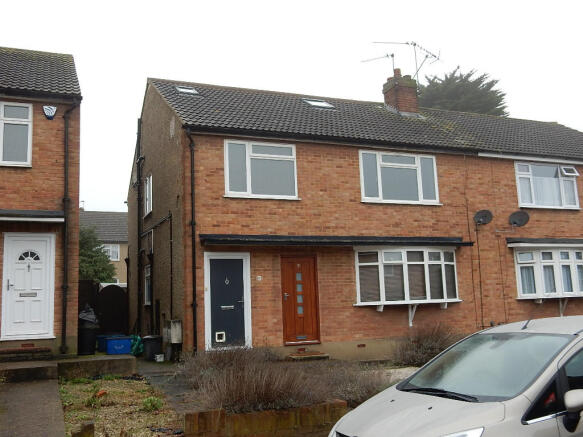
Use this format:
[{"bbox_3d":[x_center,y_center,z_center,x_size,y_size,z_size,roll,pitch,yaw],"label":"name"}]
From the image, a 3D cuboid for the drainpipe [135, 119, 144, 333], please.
[{"bbox_3d":[-4.559,0.291,18.204,0.120,6.850,0.120,1,-9,-23],"label":"drainpipe"}]

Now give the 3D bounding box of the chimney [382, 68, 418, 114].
[{"bbox_3d":[3.611,-4.188,20.186,0.900,1.620,0.880,1,-9,-24],"label":"chimney"}]

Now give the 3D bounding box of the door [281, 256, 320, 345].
[{"bbox_3d":[0.205,1.883,13.990,0.910,2.020,0.100,1,-9,-23],"label":"door"}]

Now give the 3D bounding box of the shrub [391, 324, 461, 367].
[{"bbox_3d":[3.281,3.006,14.499,1.720,0.950,0.950,1,-9,-23],"label":"shrub"}]

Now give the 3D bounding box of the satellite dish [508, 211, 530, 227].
[{"bbox_3d":[6.162,0.005,16.383,0.570,0.480,0.320,-7,-9,29],"label":"satellite dish"}]

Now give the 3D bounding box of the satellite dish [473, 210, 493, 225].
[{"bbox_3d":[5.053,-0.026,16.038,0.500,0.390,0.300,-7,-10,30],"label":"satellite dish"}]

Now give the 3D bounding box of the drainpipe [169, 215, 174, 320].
[{"bbox_3d":[-2.788,1.087,14.067,0.055,2.500,0.055,1,-9,-23],"label":"drainpipe"}]

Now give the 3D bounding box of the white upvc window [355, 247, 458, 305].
[{"bbox_3d":[2.997,1.425,15.015,3.050,1.330,0.440,1,-9,-24],"label":"white upvc window"}]

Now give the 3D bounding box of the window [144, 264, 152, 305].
[{"bbox_3d":[-3.886,1.842,16.672,0.120,1.100,1.150,1,-9,-24],"label":"window"}]

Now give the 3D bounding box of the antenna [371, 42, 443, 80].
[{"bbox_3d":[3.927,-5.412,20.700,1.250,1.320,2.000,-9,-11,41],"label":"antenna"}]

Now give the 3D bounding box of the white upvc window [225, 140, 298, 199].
[{"bbox_3d":[-0.674,-1.105,14.019,1.800,1.310,0.120,1,-9,-24],"label":"white upvc window"}]

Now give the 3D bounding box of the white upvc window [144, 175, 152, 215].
[{"bbox_3d":[-3.964,-0.628,16.979,0.120,1.060,1.200,1,-9,-24],"label":"white upvc window"}]

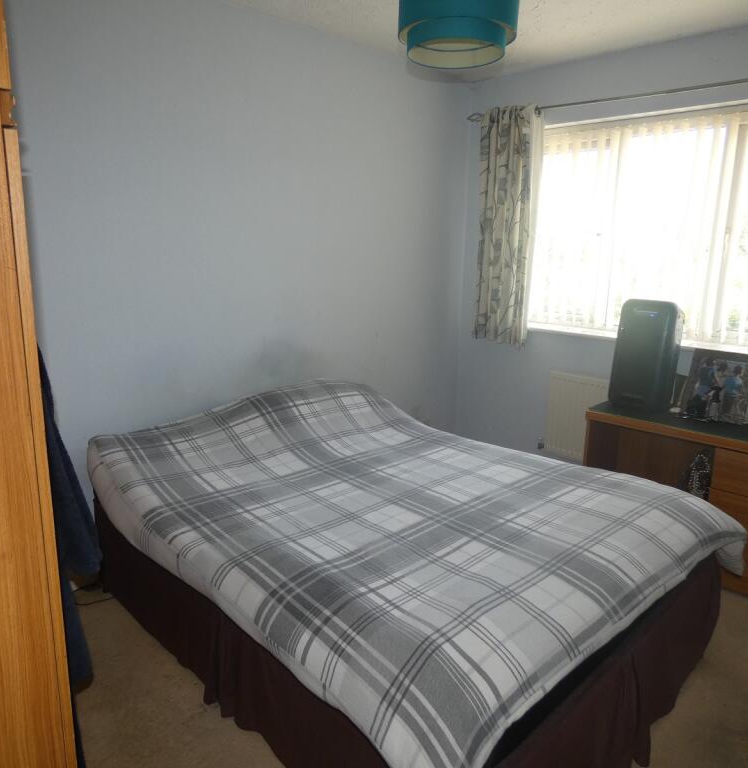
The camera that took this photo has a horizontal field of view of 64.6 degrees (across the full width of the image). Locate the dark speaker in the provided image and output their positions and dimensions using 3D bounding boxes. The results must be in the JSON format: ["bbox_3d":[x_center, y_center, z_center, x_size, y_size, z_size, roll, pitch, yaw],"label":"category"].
[{"bbox_3d":[1.296,-0.149,2.783,0.255,0.480,0.210,13,19,41],"label":"dark speaker"}]

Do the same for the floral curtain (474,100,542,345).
[{"bbox_3d":[0.794,-0.927,3.611,0.370,1.380,0.130,13,19,41],"label":"floral curtain"}]

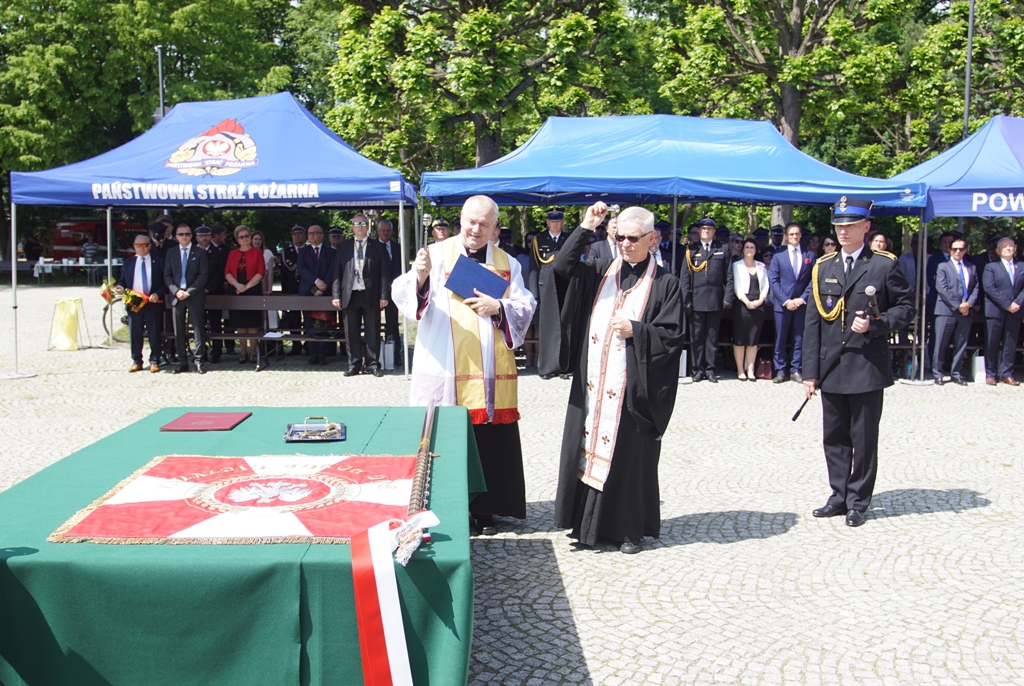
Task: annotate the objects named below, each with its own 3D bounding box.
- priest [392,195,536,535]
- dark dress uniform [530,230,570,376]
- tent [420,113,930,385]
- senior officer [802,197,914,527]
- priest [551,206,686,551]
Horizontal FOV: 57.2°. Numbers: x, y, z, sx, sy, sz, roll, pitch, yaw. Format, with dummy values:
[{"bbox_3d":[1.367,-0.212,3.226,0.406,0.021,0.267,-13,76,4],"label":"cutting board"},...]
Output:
[{"bbox_3d":[-0.261,0.115,5.163,0.760,1.832,0.520,0,6,-3],"label":"priest"},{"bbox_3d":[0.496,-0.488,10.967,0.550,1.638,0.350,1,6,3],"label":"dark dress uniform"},{"bbox_3d":[1.854,-1.342,12.411,5.880,3.220,2.950,1,6,-2],"label":"tent"},{"bbox_3d":[2.000,0.102,5.426,0.580,1.860,0.400,6,8,42],"label":"senior officer"},{"bbox_3d":[0.565,0.179,4.899,0.620,1.783,0.520,5,7,33],"label":"priest"}]

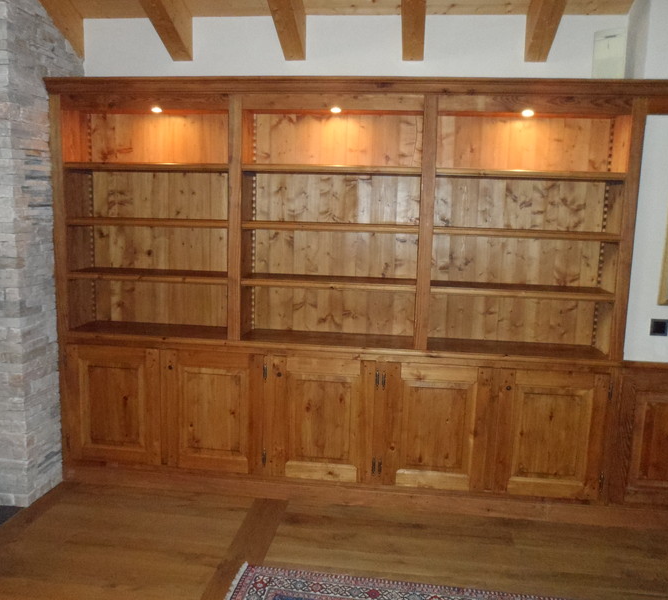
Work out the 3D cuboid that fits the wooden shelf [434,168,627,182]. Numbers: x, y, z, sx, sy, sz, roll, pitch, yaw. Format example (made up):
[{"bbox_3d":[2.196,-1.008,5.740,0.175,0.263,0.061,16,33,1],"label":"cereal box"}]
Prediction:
[{"bbox_3d":[0.999,-0.651,3.183,0.942,0.031,0.368,2,8,7],"label":"wooden shelf"}]

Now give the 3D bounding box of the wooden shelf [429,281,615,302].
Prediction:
[{"bbox_3d":[0.955,-0.053,3.146,0.909,0.032,0.284,2,9,6],"label":"wooden shelf"}]

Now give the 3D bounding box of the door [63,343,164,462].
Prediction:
[{"bbox_3d":[-1.226,0.587,3.349,0.554,0.665,0.024,2,9,6],"label":"door"}]

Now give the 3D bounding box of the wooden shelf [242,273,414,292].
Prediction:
[{"bbox_3d":[-0.014,-0.099,3.379,0.961,0.031,0.368,2,8,7],"label":"wooden shelf"}]

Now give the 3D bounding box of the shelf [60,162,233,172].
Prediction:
[{"bbox_3d":[-0.994,-0.738,3.412,0.947,0.031,0.368,2,8,7],"label":"shelf"}]

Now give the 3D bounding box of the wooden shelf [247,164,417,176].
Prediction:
[{"bbox_3d":[0.003,-0.701,3.297,0.961,0.031,0.368,2,8,7],"label":"wooden shelf"}]

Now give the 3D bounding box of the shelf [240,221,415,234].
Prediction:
[{"bbox_3d":[-0.005,-0.404,3.337,0.961,0.031,0.368,2,8,7],"label":"shelf"}]

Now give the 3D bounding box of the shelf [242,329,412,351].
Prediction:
[{"bbox_3d":[-0.025,0.228,3.294,0.917,0.030,0.302,2,9,6],"label":"shelf"}]

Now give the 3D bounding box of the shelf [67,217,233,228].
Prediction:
[{"bbox_3d":[-1.002,-0.444,3.452,0.947,0.031,0.368,2,8,7],"label":"shelf"}]

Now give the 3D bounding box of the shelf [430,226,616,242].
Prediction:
[{"bbox_3d":[0.963,-0.349,3.102,0.909,0.033,0.284,2,9,6],"label":"shelf"}]

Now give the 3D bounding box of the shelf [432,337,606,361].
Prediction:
[{"bbox_3d":[0.973,0.279,3.310,0.942,0.031,0.368,2,8,7],"label":"shelf"}]

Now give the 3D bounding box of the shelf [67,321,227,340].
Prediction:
[{"bbox_3d":[-0.996,0.185,3.403,0.908,0.030,0.302,2,9,6],"label":"shelf"}]

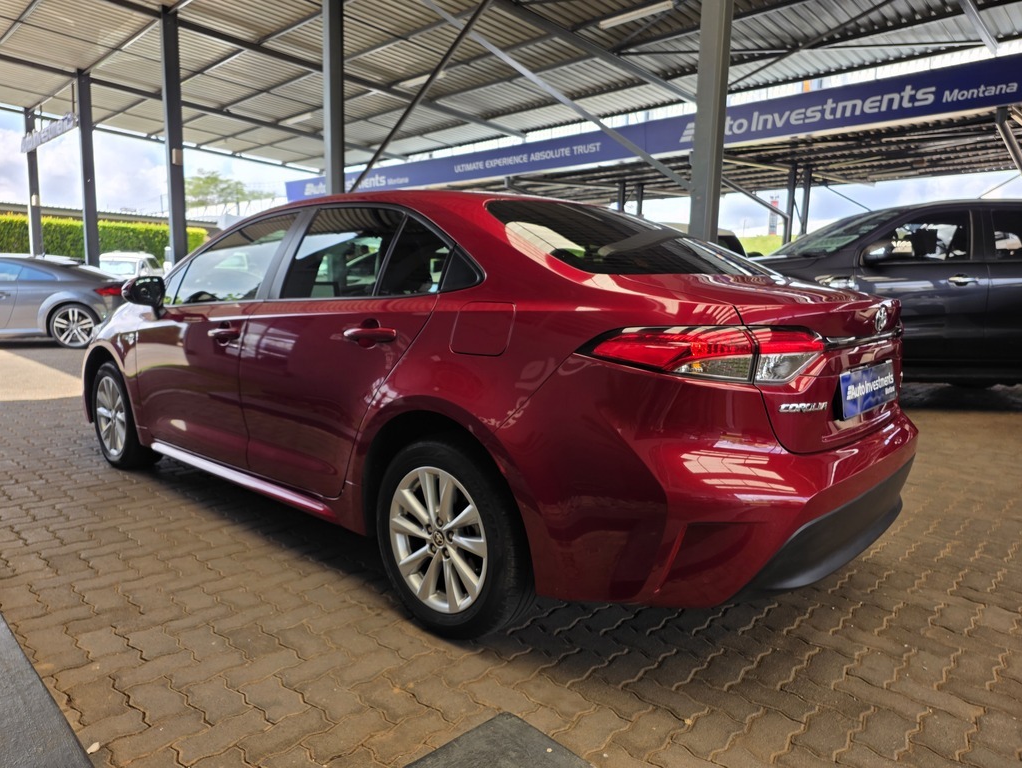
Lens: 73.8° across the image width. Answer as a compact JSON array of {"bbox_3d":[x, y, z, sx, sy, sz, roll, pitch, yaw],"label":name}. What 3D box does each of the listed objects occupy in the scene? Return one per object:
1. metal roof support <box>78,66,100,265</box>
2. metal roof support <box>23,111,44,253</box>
[{"bbox_3d":[-8.257,-3.502,13.337,0.134,5.017,0.172,9,11,43],"label":"metal roof support"},{"bbox_3d":[-11.440,-3.997,16.363,0.134,5.017,0.172,9,11,43],"label":"metal roof support"}]

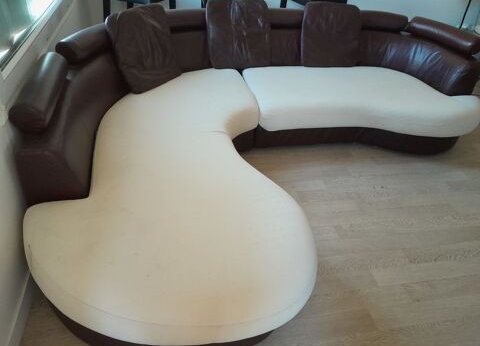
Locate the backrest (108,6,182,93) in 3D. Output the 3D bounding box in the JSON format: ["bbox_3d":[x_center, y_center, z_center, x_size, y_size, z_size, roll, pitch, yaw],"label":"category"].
[{"bbox_3d":[-0.662,-0.908,2.596,0.149,0.522,0.492,12,35,31],"label":"backrest"}]

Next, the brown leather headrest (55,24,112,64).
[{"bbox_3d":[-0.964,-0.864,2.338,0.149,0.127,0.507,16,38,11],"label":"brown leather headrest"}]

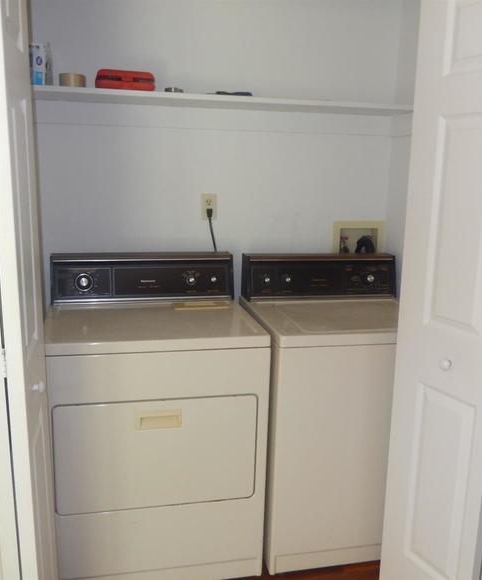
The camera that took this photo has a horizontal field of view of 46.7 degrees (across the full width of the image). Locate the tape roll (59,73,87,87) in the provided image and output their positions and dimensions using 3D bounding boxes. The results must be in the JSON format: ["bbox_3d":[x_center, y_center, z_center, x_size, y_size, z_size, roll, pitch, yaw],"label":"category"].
[{"bbox_3d":[-0.618,-0.771,2.055,0.097,0.050,0.097,-1,12,-12],"label":"tape roll"}]

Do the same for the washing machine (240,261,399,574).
[{"bbox_3d":[0.385,0.431,2.285,0.685,1.090,0.660,-1,12,-12],"label":"washing machine"}]

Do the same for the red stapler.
[{"bbox_3d":[-0.438,-0.791,2.108,0.215,0.069,0.110,-1,12,-12],"label":"red stapler"}]

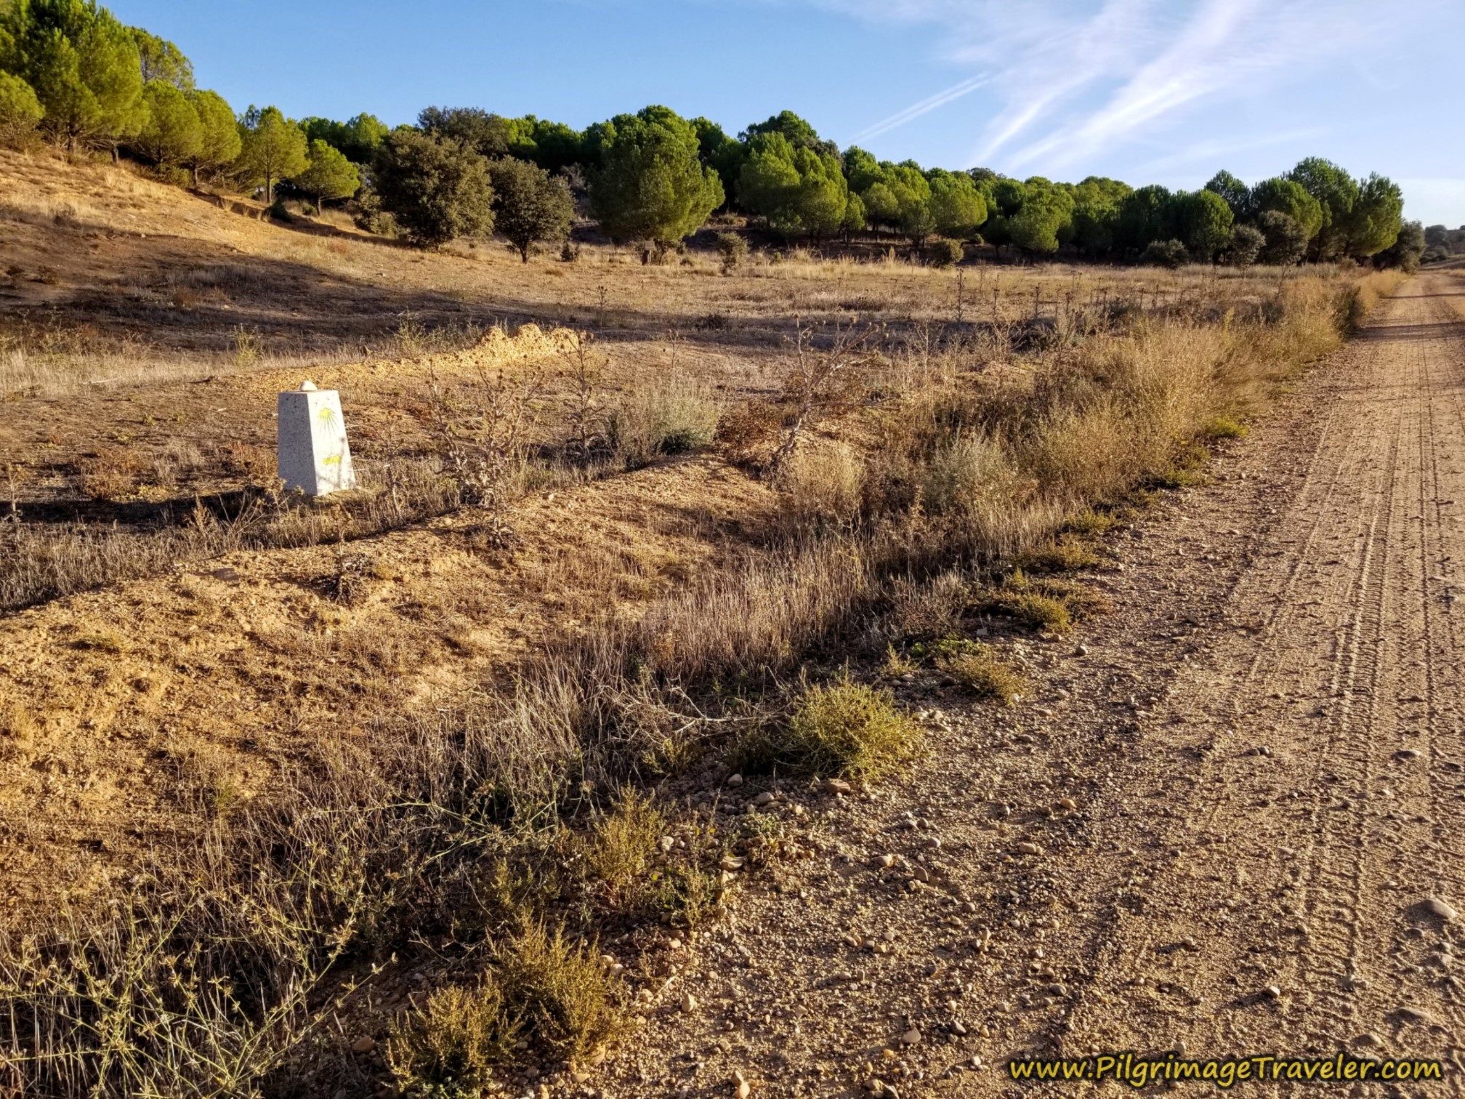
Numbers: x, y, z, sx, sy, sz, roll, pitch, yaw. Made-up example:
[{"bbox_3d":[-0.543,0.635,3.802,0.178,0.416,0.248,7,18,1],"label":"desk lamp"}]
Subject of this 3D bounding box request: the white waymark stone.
[{"bbox_3d":[-3.134,-0.834,8.221,0.390,0.800,0.385,7,16,26],"label":"white waymark stone"}]

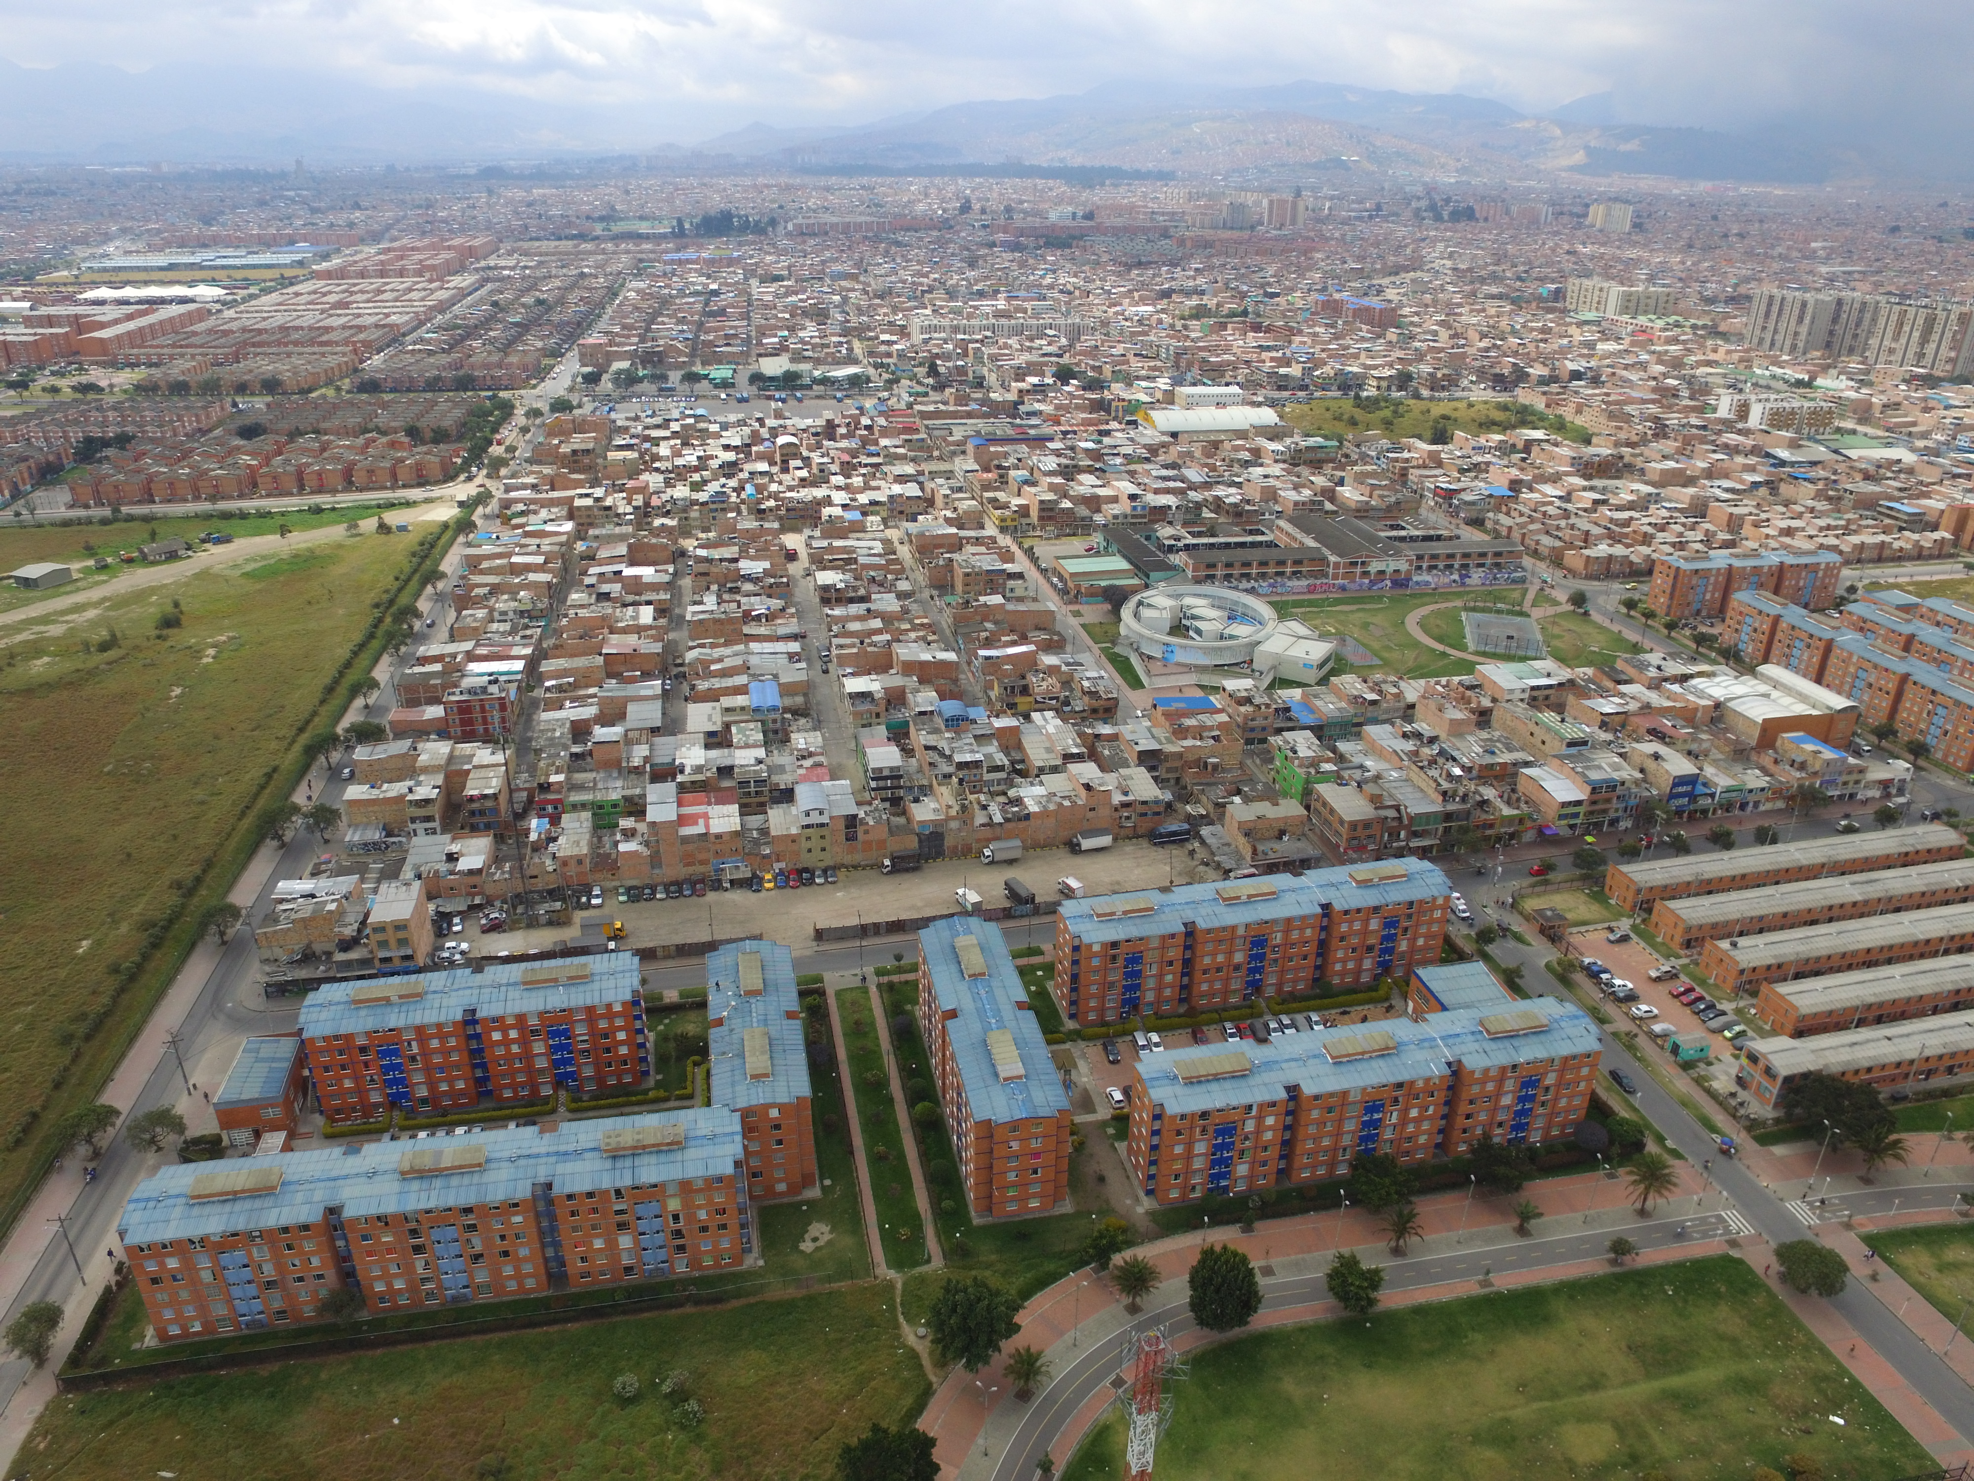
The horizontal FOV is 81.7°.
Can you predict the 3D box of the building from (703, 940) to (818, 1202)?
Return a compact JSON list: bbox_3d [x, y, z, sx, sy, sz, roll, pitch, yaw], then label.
[{"bbox_3d":[-29.893,42.012,150.516,10.960,15.600,32.360,-5,26,-13],"label":"building"}]

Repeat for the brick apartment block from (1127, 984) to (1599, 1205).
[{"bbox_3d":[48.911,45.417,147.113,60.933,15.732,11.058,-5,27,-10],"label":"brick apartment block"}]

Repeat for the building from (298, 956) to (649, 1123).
[{"bbox_3d":[-68.021,39.549,154.786,41.760,15.600,10.960,-4,26,-11],"label":"building"}]

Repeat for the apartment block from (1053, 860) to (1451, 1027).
[{"bbox_3d":[41.613,30.164,177.656,61.389,15.732,11.229,-6,27,-11],"label":"apartment block"}]

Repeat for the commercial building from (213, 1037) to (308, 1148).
[{"bbox_3d":[-94.033,45.835,149.562,7.510,7.000,11.780,-4,26,-11],"label":"commercial building"}]

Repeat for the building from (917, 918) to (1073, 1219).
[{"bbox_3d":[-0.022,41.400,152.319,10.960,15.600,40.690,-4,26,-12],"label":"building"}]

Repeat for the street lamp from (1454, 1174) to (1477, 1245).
[{"bbox_3d":[56.456,55.033,134.465,0.500,10.300,1.600,-4,26,-11],"label":"street lamp"}]

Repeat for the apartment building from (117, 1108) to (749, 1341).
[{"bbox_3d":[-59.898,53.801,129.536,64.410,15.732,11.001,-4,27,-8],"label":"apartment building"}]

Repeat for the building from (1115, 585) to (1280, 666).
[{"bbox_3d":[57.108,-30.955,310.569,42.180,5.700,44.460,0,27,0],"label":"building"}]

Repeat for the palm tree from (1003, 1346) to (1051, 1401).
[{"bbox_3d":[4.232,65.040,116.657,4.900,5.400,4.900,1,26,0],"label":"palm tree"}]

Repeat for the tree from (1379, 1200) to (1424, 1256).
[{"bbox_3d":[48.557,57.634,133.339,5.358,6.156,5.358,0,27,0],"label":"tree"}]

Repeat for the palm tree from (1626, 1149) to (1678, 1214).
[{"bbox_3d":[81.379,54.864,138.944,6.300,7.800,6.300,1,26,0],"label":"palm tree"}]

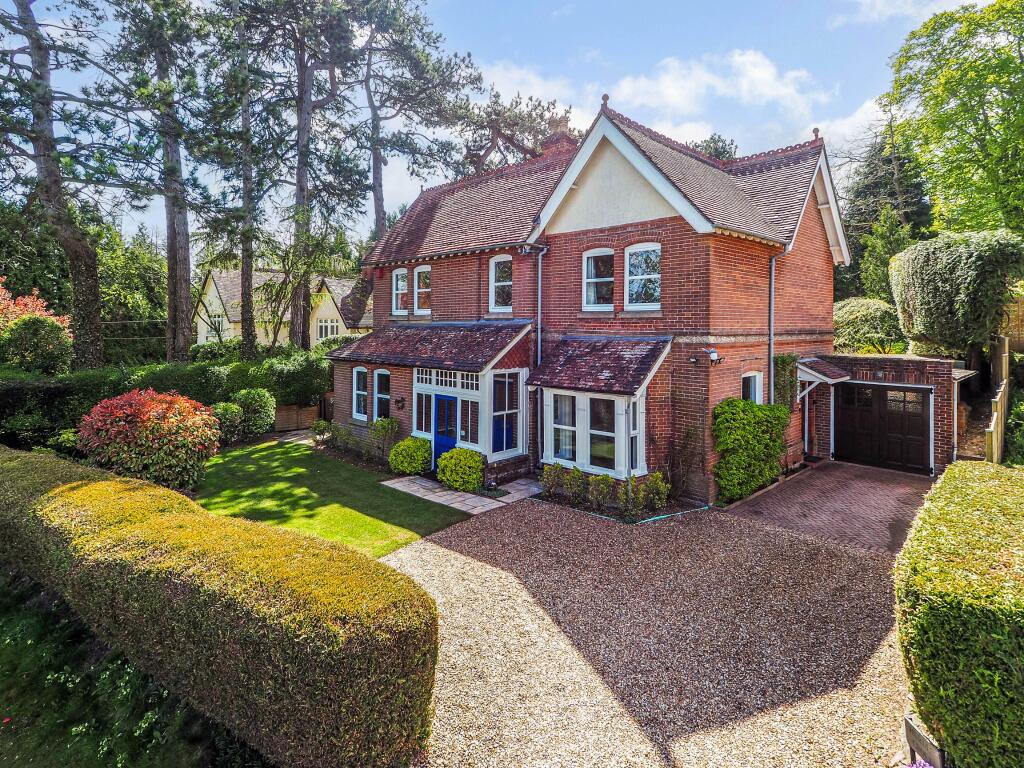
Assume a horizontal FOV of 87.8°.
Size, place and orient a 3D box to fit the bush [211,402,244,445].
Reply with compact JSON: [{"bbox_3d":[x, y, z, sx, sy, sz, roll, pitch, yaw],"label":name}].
[{"bbox_3d":[-8.860,1.292,16.583,1.009,1.215,1.009,-3,7,-28],"label":"bush"}]

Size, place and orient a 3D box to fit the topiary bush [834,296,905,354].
[{"bbox_3d":[13.102,-2.057,19.570,2.884,2.472,2.884,4,7,34],"label":"topiary bush"}]

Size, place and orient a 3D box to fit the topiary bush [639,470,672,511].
[{"bbox_3d":[2.867,2.157,10.712,0.639,0.721,0.639,2,6,15],"label":"topiary bush"}]

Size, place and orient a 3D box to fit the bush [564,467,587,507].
[{"bbox_3d":[1.302,2.125,10.918,0.484,0.742,0.484,1,6,7],"label":"bush"}]

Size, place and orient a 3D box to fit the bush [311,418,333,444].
[{"bbox_3d":[-5.969,1.540,16.686,0.659,0.700,0.659,-2,6,-20],"label":"bush"}]

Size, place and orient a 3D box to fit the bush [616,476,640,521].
[{"bbox_3d":[2.276,2.190,10.403,0.494,0.721,0.494,1,6,12],"label":"bush"}]

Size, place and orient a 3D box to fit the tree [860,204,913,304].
[{"bbox_3d":[16.342,-4.300,23.175,2.266,6.180,2.266,4,7,35],"label":"tree"}]

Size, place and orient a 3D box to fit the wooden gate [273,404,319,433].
[{"bbox_3d":[-7.720,1.220,19.200,1.650,0.950,0.100,-5,7,-41],"label":"wooden gate"}]

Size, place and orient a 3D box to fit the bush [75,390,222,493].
[{"bbox_3d":[-8.601,1.278,12.669,2.832,2.060,2.832,-4,7,-34],"label":"bush"}]

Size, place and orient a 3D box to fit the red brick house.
[{"bbox_3d":[3.217,-3.081,16.109,11.742,10.012,15.862,-6,8,-44],"label":"red brick house"}]

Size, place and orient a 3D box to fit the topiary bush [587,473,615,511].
[{"bbox_3d":[1.780,2.173,10.712,0.577,0.690,0.577,1,6,9],"label":"topiary bush"}]

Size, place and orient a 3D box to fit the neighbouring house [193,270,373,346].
[{"bbox_3d":[-12.793,-3.415,33.475,10.815,6.592,10.300,6,8,43],"label":"neighbouring house"}]

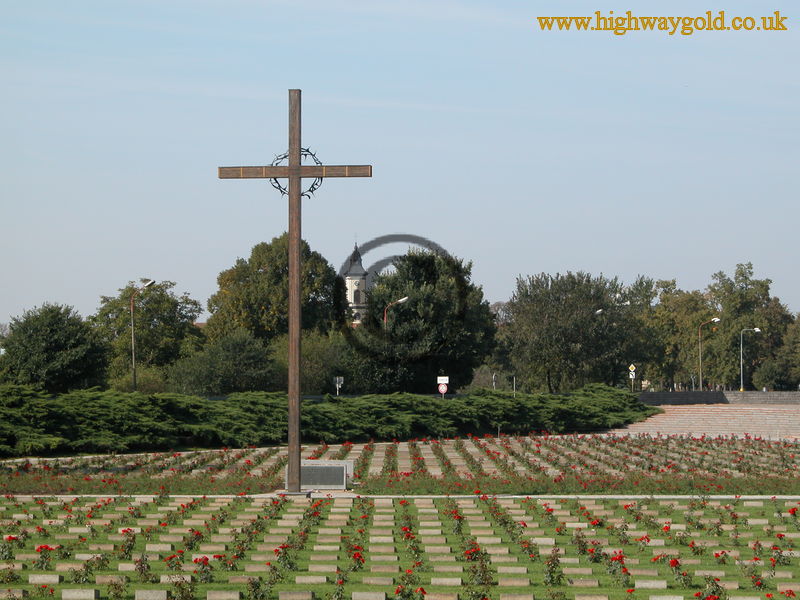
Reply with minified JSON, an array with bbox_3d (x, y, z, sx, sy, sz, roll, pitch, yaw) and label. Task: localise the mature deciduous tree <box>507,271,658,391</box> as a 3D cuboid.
[{"bbox_3d":[17.957,3.284,246.027,15.120,12.040,13.000,0,-2,0],"label":"mature deciduous tree"}]

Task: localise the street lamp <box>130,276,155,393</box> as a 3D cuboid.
[{"bbox_3d":[-18.170,2.760,175.005,1.950,8.350,0.380,-1,-2,30],"label":"street lamp"}]

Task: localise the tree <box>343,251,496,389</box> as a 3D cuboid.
[{"bbox_3d":[1.475,2.193,197.016,12.000,12.290,11.500,0,-2,0],"label":"tree"}]

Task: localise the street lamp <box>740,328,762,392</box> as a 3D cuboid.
[{"bbox_3d":[40.483,6.943,284.927,2.300,7.320,0.400,-1,-2,17],"label":"street lamp"}]

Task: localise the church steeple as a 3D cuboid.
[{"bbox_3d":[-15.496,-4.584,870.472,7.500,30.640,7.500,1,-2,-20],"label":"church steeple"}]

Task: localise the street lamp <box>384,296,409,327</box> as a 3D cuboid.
[{"bbox_3d":[-0.231,3.934,189.964,2.000,8.410,0.350,-1,-2,34],"label":"street lamp"}]

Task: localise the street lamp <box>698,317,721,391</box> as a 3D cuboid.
[{"bbox_3d":[35.199,6.257,280.948,2.450,8.430,0.400,-1,-2,22],"label":"street lamp"}]

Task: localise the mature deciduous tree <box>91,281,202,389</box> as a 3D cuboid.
[{"bbox_3d":[-20.196,3.058,197.008,8.920,9.230,8.600,0,-2,0],"label":"mature deciduous tree"}]

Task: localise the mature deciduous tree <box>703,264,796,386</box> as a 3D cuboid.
[{"bbox_3d":[45.511,3.478,322.063,11.720,16.730,11.000,0,-2,0],"label":"mature deciduous tree"}]

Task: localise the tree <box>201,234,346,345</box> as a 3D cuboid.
[{"bbox_3d":[-10.737,1.481,213.042,12.300,14.610,12.000,0,-2,0],"label":"tree"}]

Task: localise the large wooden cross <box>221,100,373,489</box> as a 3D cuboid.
[{"bbox_3d":[-3.140,-0.272,74.121,4.600,12.110,0.380,0,-2,9],"label":"large wooden cross"}]

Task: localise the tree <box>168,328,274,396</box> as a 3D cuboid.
[{"bbox_3d":[-13.787,4.834,190.945,8.190,5.270,7.500,0,-2,0],"label":"tree"}]

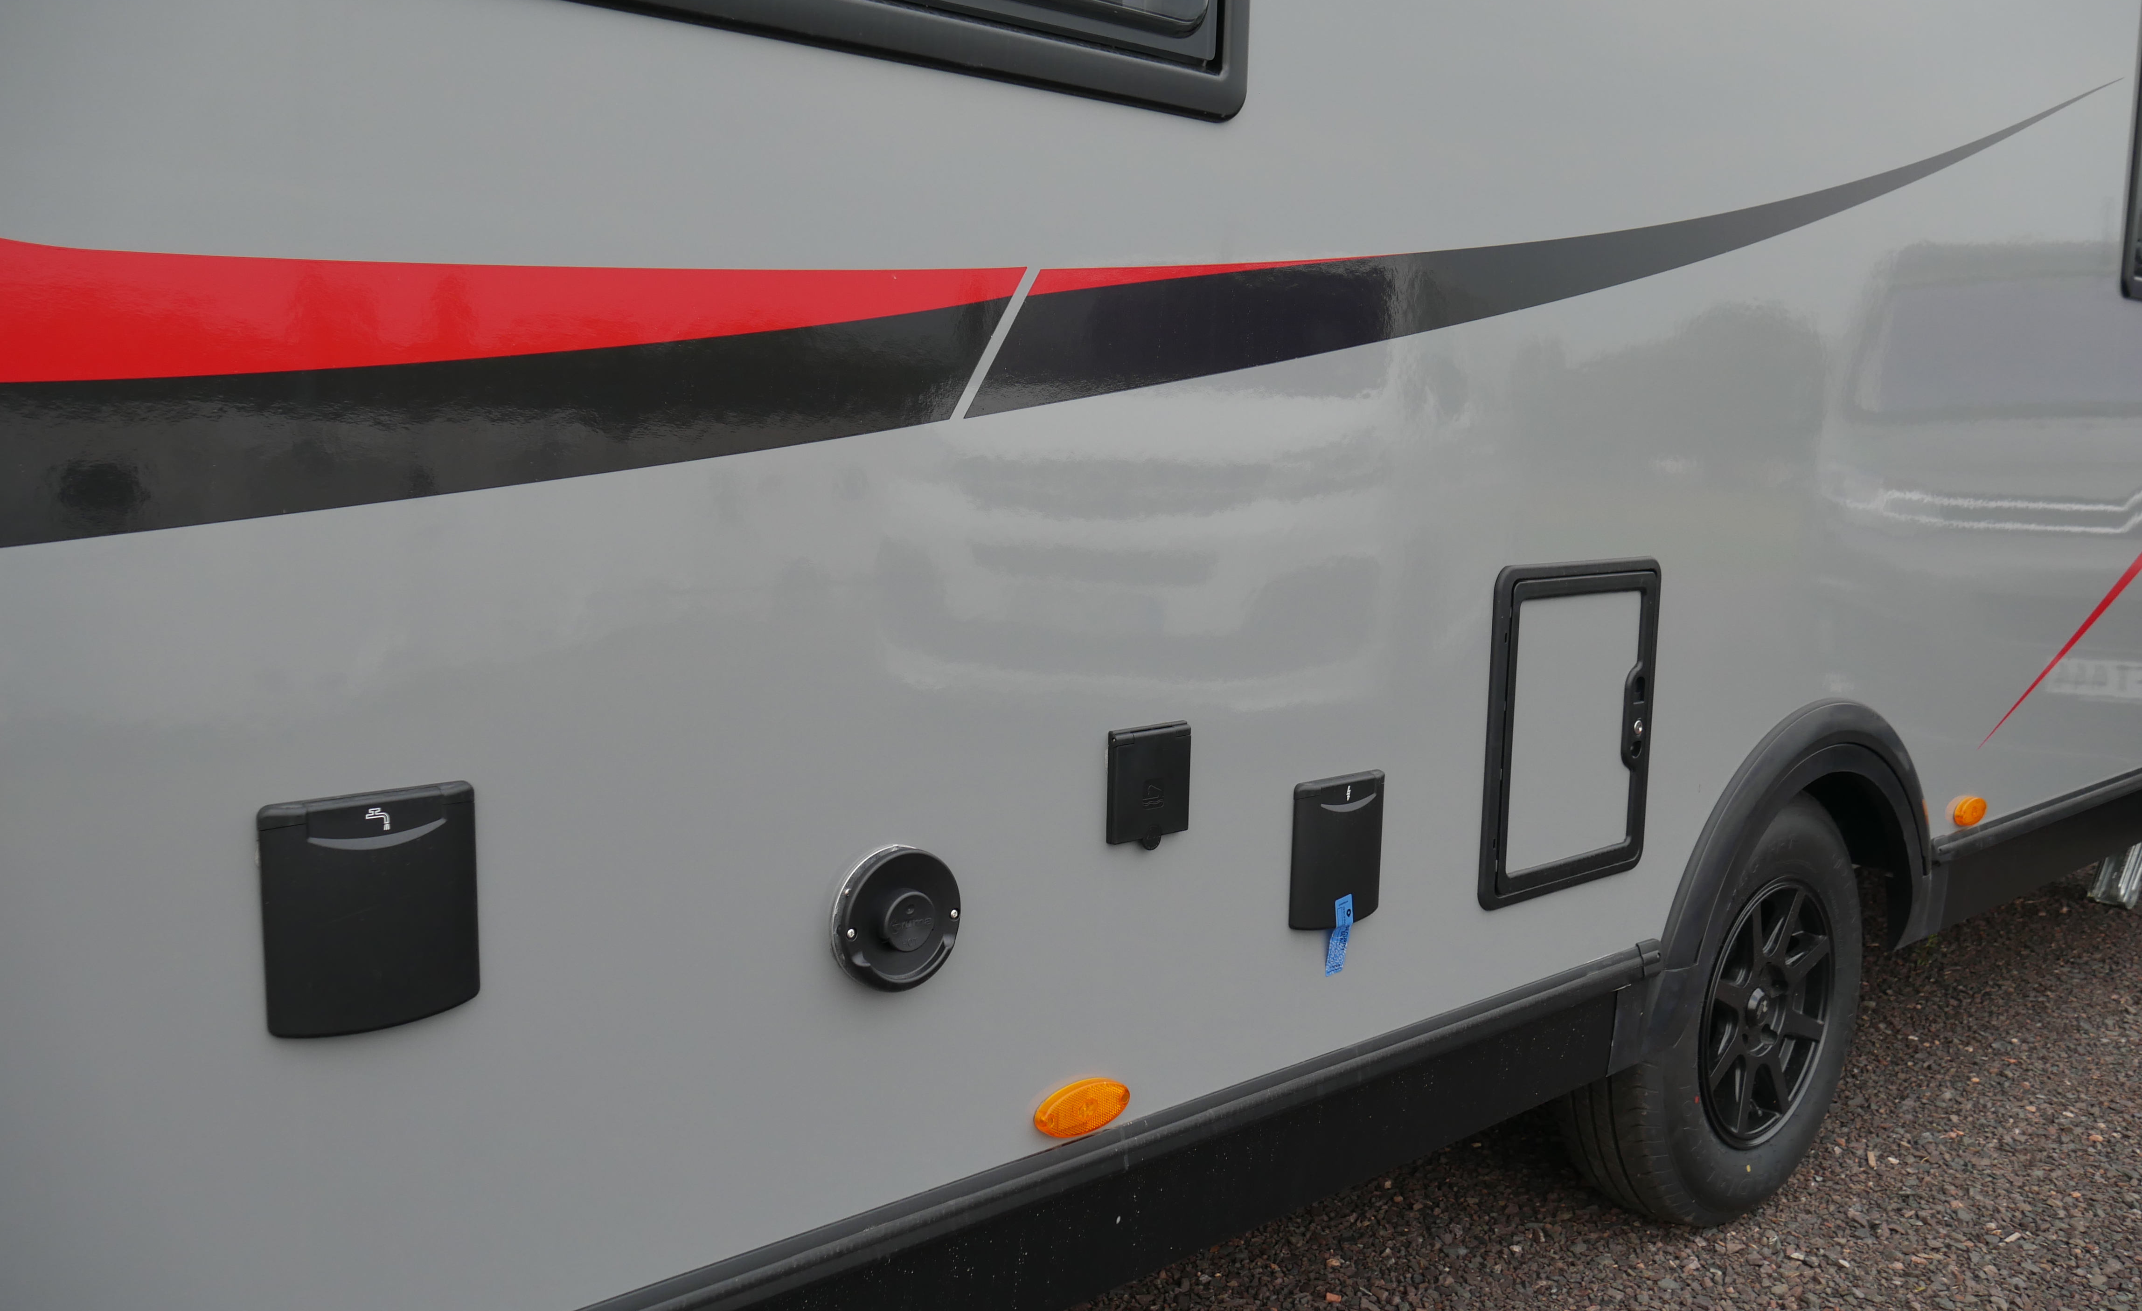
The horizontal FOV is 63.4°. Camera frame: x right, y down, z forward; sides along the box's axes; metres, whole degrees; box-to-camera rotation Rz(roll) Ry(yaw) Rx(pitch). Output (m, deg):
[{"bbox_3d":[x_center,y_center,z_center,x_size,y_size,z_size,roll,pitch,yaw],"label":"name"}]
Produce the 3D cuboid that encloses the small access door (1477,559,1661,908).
[{"bbox_3d":[0.565,0.080,1.938,0.302,0.365,0.023,-5,10,-41],"label":"small access door"}]

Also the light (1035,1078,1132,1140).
[{"bbox_3d":[0.012,0.390,1.494,0.101,0.042,0.016,-5,10,-41],"label":"light"}]

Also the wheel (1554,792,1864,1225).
[{"bbox_3d":[0.931,0.494,2.504,0.640,0.635,0.187,-5,10,-41],"label":"wheel"}]

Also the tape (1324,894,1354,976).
[{"bbox_3d":[0.261,0.273,1.691,0.026,0.080,0.014,-5,10,-41],"label":"tape"}]

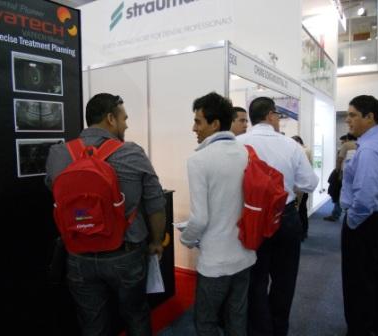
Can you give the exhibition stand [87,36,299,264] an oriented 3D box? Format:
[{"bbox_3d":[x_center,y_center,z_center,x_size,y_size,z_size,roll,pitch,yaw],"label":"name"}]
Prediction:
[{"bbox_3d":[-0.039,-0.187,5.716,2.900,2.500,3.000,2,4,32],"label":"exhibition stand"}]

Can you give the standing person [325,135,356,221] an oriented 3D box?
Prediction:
[{"bbox_3d":[2.847,0.166,6.448,0.550,1.640,0.500,1,4,18],"label":"standing person"}]

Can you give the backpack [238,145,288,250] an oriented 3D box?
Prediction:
[{"bbox_3d":[0.364,0.152,1.740,0.190,0.480,0.290,9,7,26],"label":"backpack"}]

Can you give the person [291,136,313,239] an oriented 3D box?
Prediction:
[{"bbox_3d":[1.698,0.285,5.249,0.320,1.580,0.460,0,4,15],"label":"person"}]

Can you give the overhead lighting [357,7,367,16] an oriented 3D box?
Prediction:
[{"bbox_3d":[5.959,-5.375,12.000,0.320,0.340,0.320,2,5,37],"label":"overhead lighting"}]

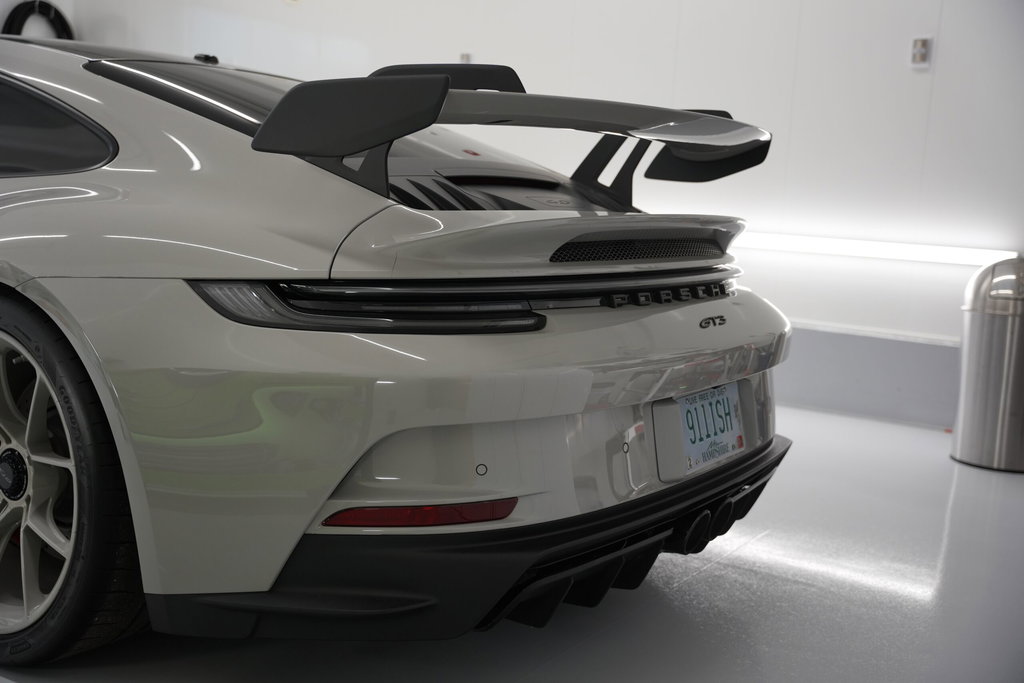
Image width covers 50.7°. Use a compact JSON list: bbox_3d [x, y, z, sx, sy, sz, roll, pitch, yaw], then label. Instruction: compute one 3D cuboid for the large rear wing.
[{"bbox_3d":[0.098,-0.407,2.335,0.470,0.255,1.470,8,10,32],"label":"large rear wing"}]

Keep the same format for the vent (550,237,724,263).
[{"bbox_3d":[0.282,-0.196,2.239,0.055,0.047,0.800,8,10,32],"label":"vent"}]

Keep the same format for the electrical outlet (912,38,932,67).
[{"bbox_3d":[1.660,-1.175,4.397,0.073,0.116,0.025,7,10,27],"label":"electrical outlet"}]

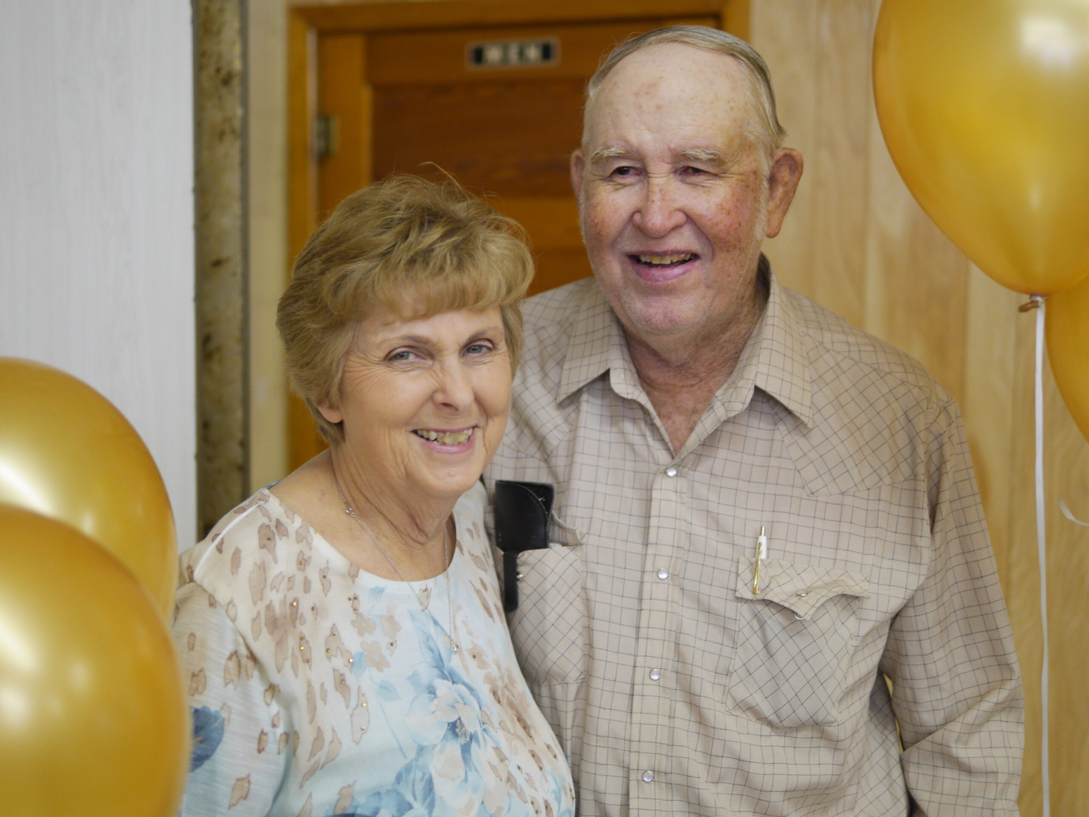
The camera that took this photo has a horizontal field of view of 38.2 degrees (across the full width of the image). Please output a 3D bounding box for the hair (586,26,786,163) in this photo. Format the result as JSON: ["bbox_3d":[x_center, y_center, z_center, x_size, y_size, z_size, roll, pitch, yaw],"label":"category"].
[{"bbox_3d":[0.125,-0.278,1.400,0.168,0.135,0.195,1,8,16],"label":"hair"}]

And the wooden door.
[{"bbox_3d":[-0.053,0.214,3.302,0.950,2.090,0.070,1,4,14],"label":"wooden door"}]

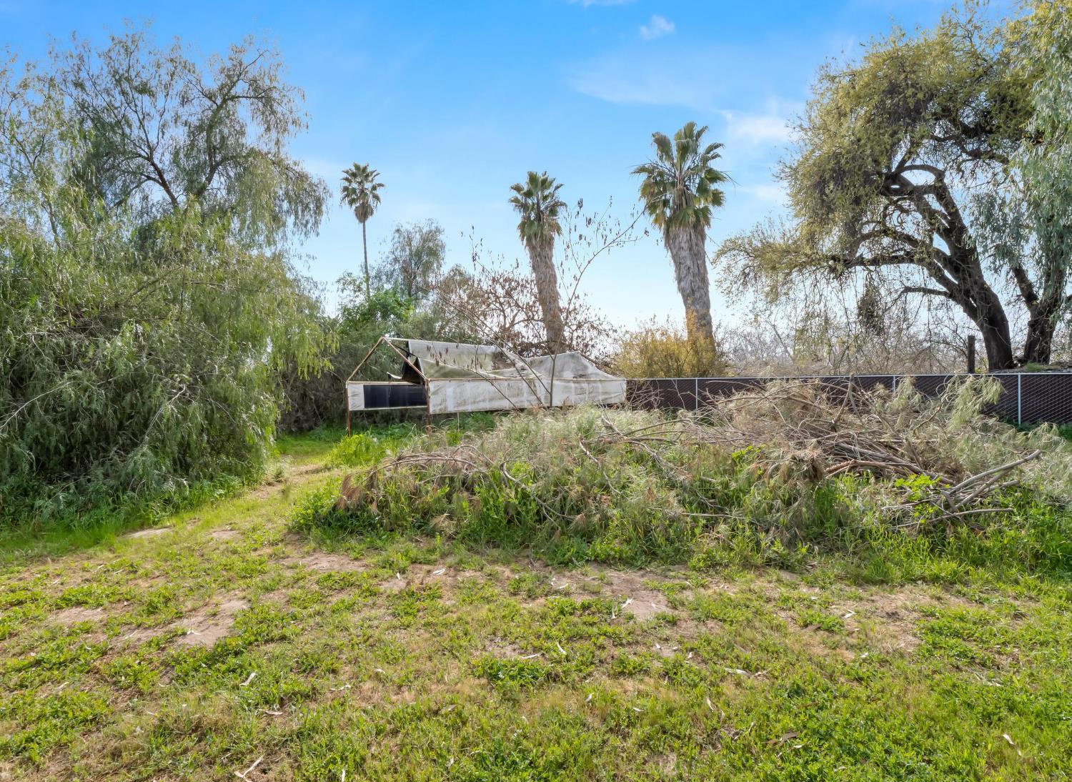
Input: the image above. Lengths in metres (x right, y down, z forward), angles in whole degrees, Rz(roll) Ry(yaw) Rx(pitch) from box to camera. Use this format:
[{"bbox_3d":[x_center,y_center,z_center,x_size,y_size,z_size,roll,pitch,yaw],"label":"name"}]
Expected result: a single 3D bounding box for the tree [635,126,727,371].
[{"bbox_3d":[6.700,-5.730,23.000,4.200,13.500,4.100,0,1,0],"label":"tree"}]

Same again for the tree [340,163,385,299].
[{"bbox_3d":[-15.070,-9.500,43.000,3.900,20.500,3.900,0,1,0],"label":"tree"}]

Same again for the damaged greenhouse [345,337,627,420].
[{"bbox_3d":[-0.860,0.020,12.280,3.100,2.200,6.360,1,1,43],"label":"damaged greenhouse"}]

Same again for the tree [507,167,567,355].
[{"bbox_3d":[0.130,-6.540,31.500,3.700,14.900,3.700,0,1,0],"label":"tree"}]

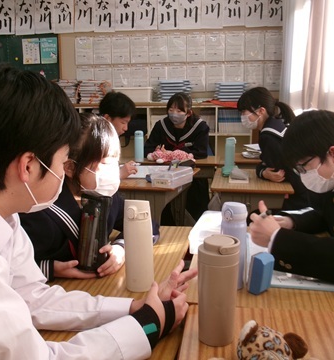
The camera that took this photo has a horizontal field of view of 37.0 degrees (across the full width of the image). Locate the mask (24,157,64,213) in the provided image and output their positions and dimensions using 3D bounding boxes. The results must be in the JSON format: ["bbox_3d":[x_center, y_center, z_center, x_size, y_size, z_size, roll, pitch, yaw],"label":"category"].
[{"bbox_3d":[-0.223,0.011,0.885,0.110,0.100,0.145,5,6,-39],"label":"mask"}]

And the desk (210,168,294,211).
[{"bbox_3d":[0.436,0.338,2.749,0.400,0.700,0.600,1,11,5],"label":"desk"}]

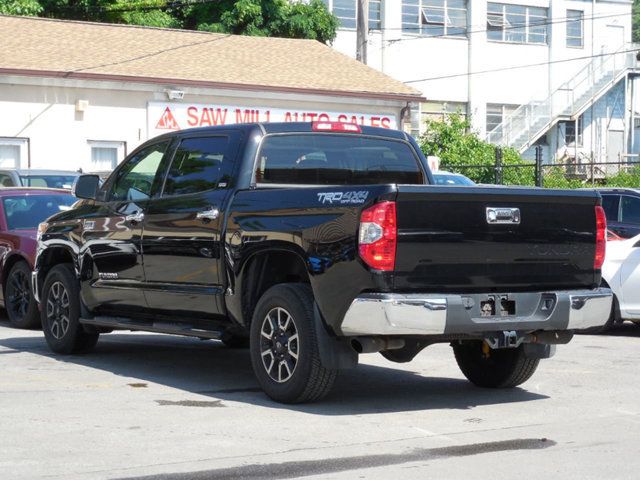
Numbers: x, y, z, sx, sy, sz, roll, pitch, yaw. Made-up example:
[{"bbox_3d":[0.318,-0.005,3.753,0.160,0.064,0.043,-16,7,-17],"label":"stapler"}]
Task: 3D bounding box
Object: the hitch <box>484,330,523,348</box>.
[{"bbox_3d":[1.168,0.620,9.061,0.290,0.125,0.160,0,1,-33],"label":"hitch"}]

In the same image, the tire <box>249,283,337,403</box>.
[{"bbox_3d":[-0.154,0.678,9.518,0.280,0.795,0.800,0,1,-33],"label":"tire"}]

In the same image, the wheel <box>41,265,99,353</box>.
[{"bbox_3d":[-2.163,0.605,12.624,0.280,0.795,0.800,0,1,-33],"label":"wheel"}]

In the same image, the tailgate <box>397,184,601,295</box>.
[{"bbox_3d":[1.137,-0.009,9.109,1.630,0.640,0.110,0,1,-33],"label":"tailgate"}]

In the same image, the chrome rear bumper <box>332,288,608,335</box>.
[{"bbox_3d":[1.094,0.447,9.176,1.950,0.265,0.440,0,1,-33],"label":"chrome rear bumper"}]

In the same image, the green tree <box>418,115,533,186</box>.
[{"bbox_3d":[3.276,-1.030,30.000,2.700,3.100,2.600,1,1,0],"label":"green tree"}]

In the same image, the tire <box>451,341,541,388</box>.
[{"bbox_3d":[1.294,0.677,10.454,0.280,0.795,0.800,0,1,-33],"label":"tire"}]

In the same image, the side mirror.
[{"bbox_3d":[-1.891,-0.424,11.691,0.250,0.210,0.180,0,1,-33],"label":"side mirror"}]

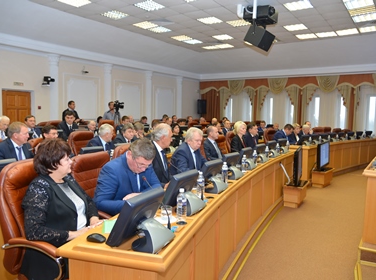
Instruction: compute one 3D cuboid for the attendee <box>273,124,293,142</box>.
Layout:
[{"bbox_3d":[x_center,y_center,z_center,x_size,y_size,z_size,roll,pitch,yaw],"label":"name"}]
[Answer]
[{"bbox_3d":[2.374,0.245,7.750,0.750,1.260,0.540,6,6,43],"label":"attendee"}]

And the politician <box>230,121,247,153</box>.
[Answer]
[{"bbox_3d":[1.010,0.365,5.424,0.750,1.320,0.480,4,5,28],"label":"politician"}]

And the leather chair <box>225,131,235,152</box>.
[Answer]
[{"bbox_3d":[0.990,0.418,5.455,0.700,1.180,0.640,4,6,26],"label":"leather chair"}]

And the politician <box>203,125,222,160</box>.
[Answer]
[{"bbox_3d":[0.486,0.460,4.477,0.750,1.260,0.500,4,5,26],"label":"politician"}]

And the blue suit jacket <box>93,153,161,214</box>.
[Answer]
[{"bbox_3d":[-0.531,0.420,2.700,0.460,0.600,0.540,4,5,28],"label":"blue suit jacket"}]

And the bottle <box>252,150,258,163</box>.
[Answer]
[{"bbox_3d":[0.986,0.259,4.600,0.066,0.220,0.066,5,6,35],"label":"bottle"}]

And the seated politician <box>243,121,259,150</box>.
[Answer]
[{"bbox_3d":[1.342,0.316,5.908,0.780,1.310,0.520,4,6,28],"label":"seated politician"}]

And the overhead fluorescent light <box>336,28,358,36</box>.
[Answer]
[{"bbox_3d":[4.797,-3.262,9.429,0.600,0.080,0.600,5,6,35],"label":"overhead fluorescent light"}]

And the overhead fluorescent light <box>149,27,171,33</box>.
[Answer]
[{"bbox_3d":[-0.859,-3.413,9.714,0.600,0.080,0.600,5,6,35],"label":"overhead fluorescent light"}]

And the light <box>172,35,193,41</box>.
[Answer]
[{"bbox_3d":[-0.162,-3.479,10.709,0.600,0.080,0.600,5,6,35],"label":"light"}]

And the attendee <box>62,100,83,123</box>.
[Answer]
[{"bbox_3d":[-3.088,-0.182,8.541,0.420,1.720,0.520,3,5,24],"label":"attendee"}]

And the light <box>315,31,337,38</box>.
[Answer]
[{"bbox_3d":[4.301,-3.300,9.770,0.600,0.080,0.600,5,6,35],"label":"light"}]

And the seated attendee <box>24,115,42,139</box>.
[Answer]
[{"bbox_3d":[-2.734,0.254,5.735,0.750,1.320,0.520,3,5,25],"label":"seated attendee"}]

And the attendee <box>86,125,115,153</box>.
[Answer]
[{"bbox_3d":[-0.941,0.441,3.956,0.780,1.300,0.520,4,5,23],"label":"attendee"}]

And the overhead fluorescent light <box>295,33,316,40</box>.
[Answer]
[{"bbox_3d":[3.810,-3.339,10.112,0.600,0.080,0.600,5,6,35],"label":"overhead fluorescent light"}]

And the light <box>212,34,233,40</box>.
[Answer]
[{"bbox_3d":[1.156,-3.462,10.541,0.600,0.080,0.600,5,6,35],"label":"light"}]

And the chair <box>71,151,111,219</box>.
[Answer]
[{"bbox_3d":[-0.649,0.685,2.800,0.680,1.080,0.650,3,5,20],"label":"chair"}]

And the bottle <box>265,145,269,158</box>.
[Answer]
[{"bbox_3d":[1.245,0.211,4.916,0.066,0.220,0.066,5,6,35],"label":"bottle"}]

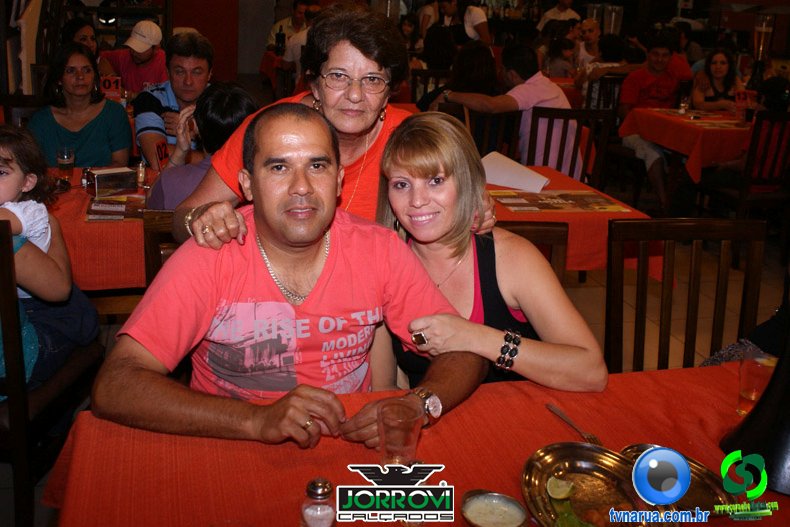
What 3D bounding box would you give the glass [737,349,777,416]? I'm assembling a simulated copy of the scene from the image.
[{"bbox_3d":[0.633,0.202,1.485,0.070,0.100,0.070,2,17,0],"label":"glass"}]

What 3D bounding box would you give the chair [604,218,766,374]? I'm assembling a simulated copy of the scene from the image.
[{"bbox_3d":[0.797,0.376,2.193,0.420,0.890,0.480,0,17,-7],"label":"chair"}]

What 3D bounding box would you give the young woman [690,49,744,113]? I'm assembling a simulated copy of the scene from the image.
[{"bbox_3d":[2.254,-0.917,6.016,0.460,1.160,0.620,0,18,-11],"label":"young woman"}]

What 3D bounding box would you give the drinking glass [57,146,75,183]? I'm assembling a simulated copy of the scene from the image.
[{"bbox_3d":[-1.103,-0.335,2.866,0.062,0.097,0.062,-2,19,-15],"label":"drinking glass"}]

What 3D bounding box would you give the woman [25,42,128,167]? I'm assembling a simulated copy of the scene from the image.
[{"bbox_3d":[-1.330,-0.308,3.681,0.480,1.200,0.680,-2,17,-13],"label":"woman"}]

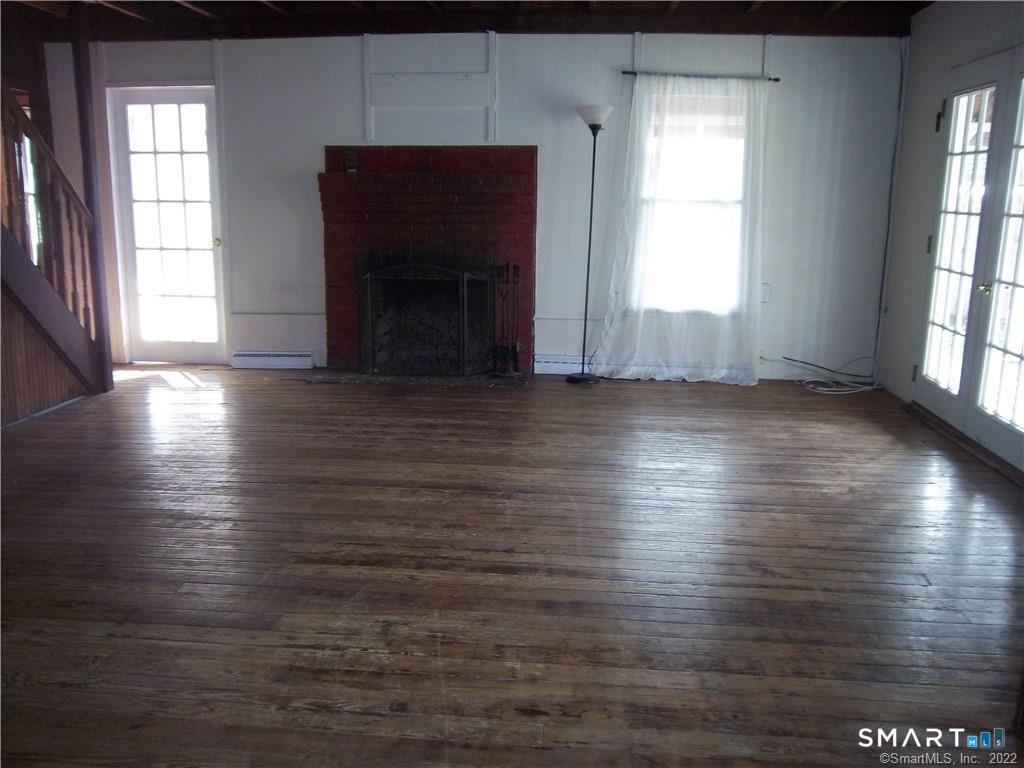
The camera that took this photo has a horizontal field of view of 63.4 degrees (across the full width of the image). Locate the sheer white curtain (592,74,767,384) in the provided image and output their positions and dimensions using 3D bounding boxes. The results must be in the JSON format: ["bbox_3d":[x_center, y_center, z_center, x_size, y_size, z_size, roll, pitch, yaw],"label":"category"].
[{"bbox_3d":[1.168,-1.041,5.760,1.135,2.090,0.150,2,13,5],"label":"sheer white curtain"}]

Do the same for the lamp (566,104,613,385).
[{"bbox_3d":[0.527,-0.946,5.733,0.260,1.886,0.260,2,13,5],"label":"lamp"}]

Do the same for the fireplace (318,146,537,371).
[{"bbox_3d":[-0.598,-0.881,5.987,1.540,1.615,0.220,2,13,5],"label":"fireplace"}]

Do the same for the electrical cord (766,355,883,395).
[{"bbox_3d":[2.198,-0.070,5.788,0.770,0.215,0.330,2,13,5],"label":"electrical cord"}]

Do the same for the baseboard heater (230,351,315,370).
[{"bbox_3d":[-1.760,-0.182,6.144,0.600,0.145,0.080,2,13,5],"label":"baseboard heater"}]

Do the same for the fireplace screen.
[{"bbox_3d":[-0.624,-0.472,5.977,0.940,0.820,0.240,2,13,5],"label":"fireplace screen"}]

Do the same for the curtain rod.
[{"bbox_3d":[1.265,-2.059,5.547,1.043,0.040,0.070,5,13,5],"label":"curtain rod"}]

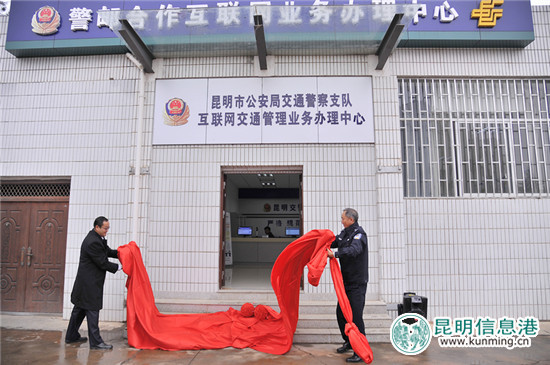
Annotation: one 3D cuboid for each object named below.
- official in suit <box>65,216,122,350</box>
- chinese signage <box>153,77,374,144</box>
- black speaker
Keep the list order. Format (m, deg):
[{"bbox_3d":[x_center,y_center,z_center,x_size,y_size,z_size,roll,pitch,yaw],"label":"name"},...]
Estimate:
[{"bbox_3d":[-2.436,1.318,4.971,0.730,1.707,0.550,-1,-8,9],"label":"official in suit"},{"bbox_3d":[-0.205,-1.262,6.521,3.883,1.214,0.090,0,-8,1],"label":"chinese signage"},{"bbox_3d":[2.170,1.992,5.627,0.280,0.511,0.300,0,-8,1],"label":"black speaker"}]

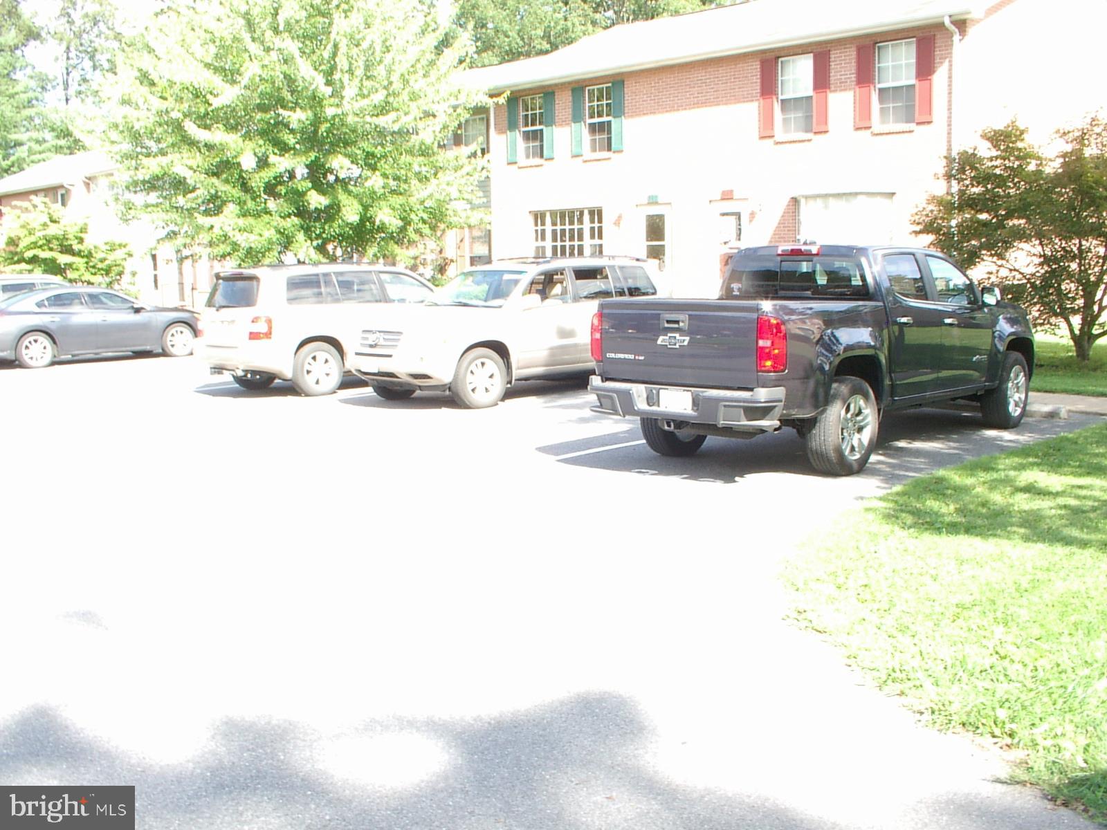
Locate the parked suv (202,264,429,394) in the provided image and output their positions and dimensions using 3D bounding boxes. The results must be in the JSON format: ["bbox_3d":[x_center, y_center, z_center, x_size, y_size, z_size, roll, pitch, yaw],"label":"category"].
[{"bbox_3d":[-2.877,-1.327,17.730,1.830,1.730,4.690,6,9,43],"label":"parked suv"}]

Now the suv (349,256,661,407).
[{"bbox_3d":[-0.456,-1.139,15.385,1.830,1.730,4.690,6,9,44],"label":"suv"}]

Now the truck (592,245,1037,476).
[{"bbox_3d":[2.686,-0.627,10.788,1.890,1.790,5.400,5,9,42],"label":"truck"}]

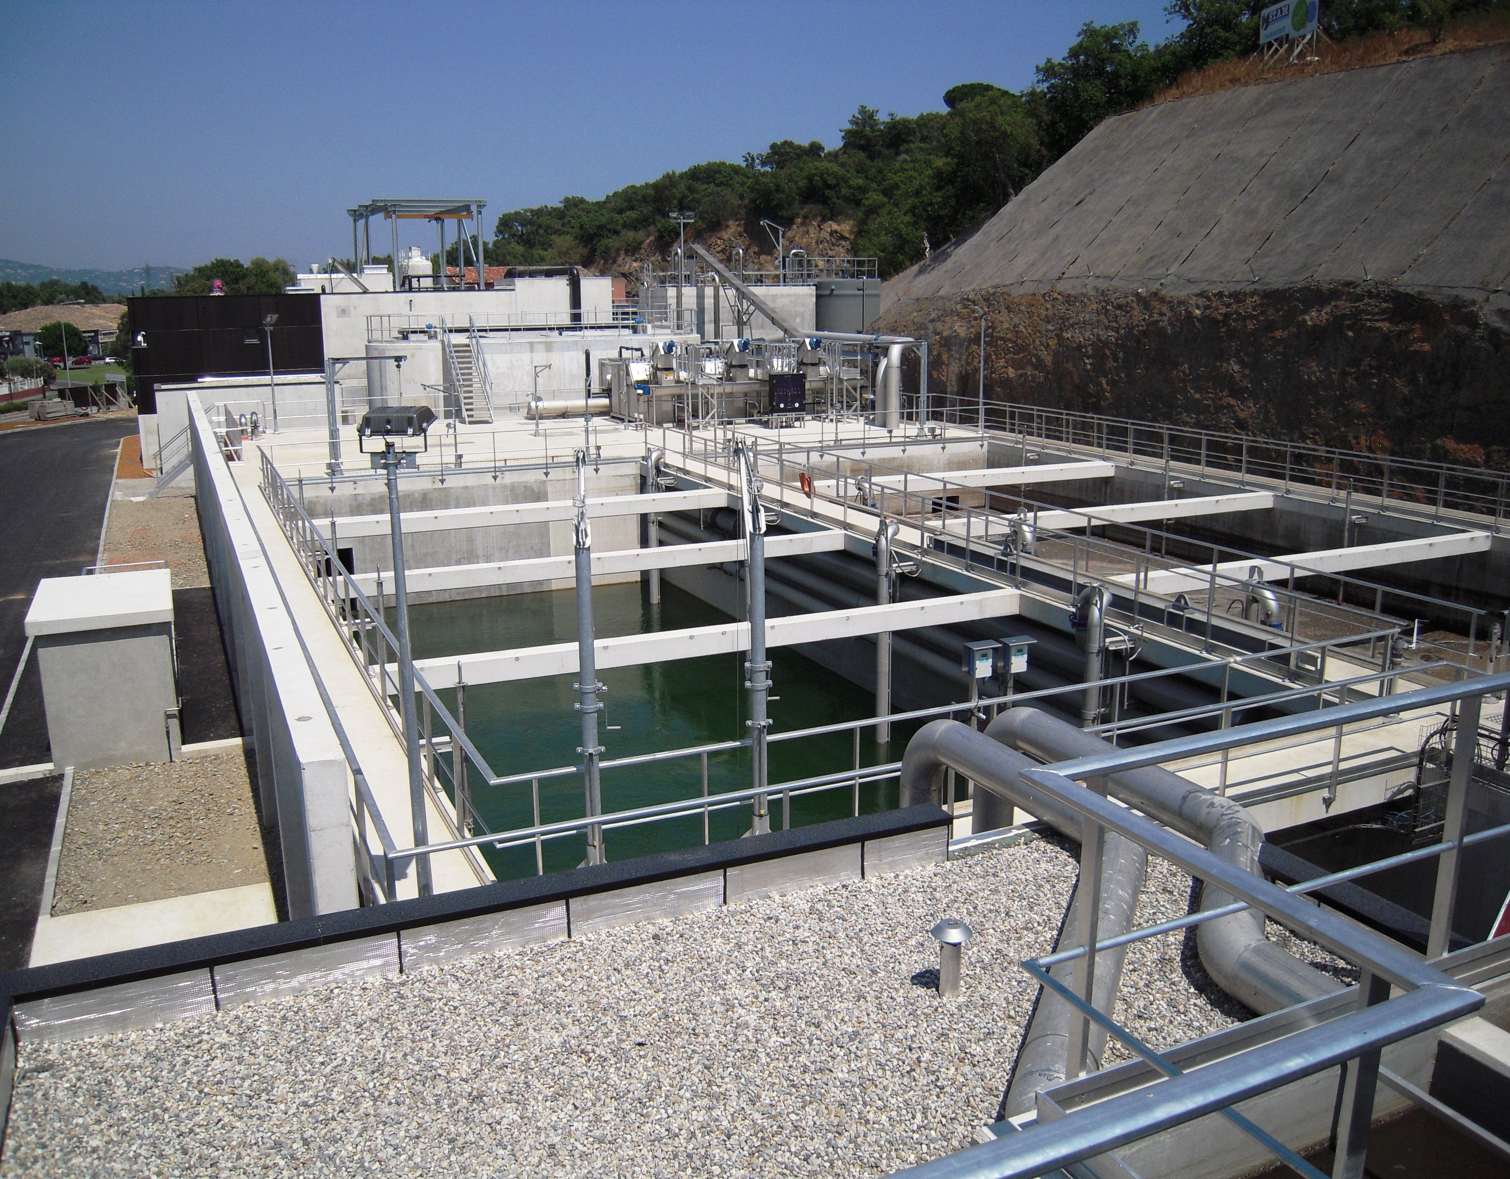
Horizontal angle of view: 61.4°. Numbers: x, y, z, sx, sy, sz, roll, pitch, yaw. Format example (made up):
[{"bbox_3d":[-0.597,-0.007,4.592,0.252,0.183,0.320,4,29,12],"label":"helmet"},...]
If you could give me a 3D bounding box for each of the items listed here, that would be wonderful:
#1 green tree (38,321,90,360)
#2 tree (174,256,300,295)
[{"bbox_3d":[-89.471,-31.943,164.544,6.600,6.200,6.600,-6,15,-24],"label":"green tree"},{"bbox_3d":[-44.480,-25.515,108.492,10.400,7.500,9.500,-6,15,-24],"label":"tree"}]

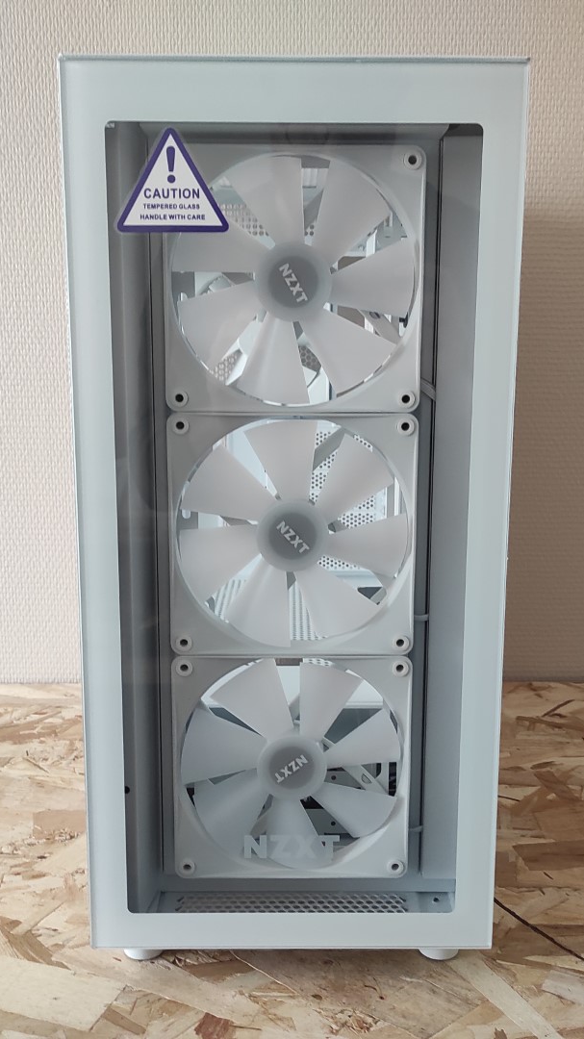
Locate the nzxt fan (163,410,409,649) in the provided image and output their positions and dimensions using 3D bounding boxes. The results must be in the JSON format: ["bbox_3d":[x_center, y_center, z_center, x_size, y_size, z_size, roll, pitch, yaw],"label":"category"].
[{"bbox_3d":[0.000,0.007,0.577,0.140,0.140,0.026,0,11,0],"label":"nzxt fan"}]

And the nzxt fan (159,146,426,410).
[{"bbox_3d":[0.001,-0.130,0.551,0.140,0.140,0.026,0,11,0],"label":"nzxt fan"}]

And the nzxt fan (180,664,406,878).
[{"bbox_3d":[0.000,0.145,0.602,0.140,0.140,0.026,0,11,0],"label":"nzxt fan"}]

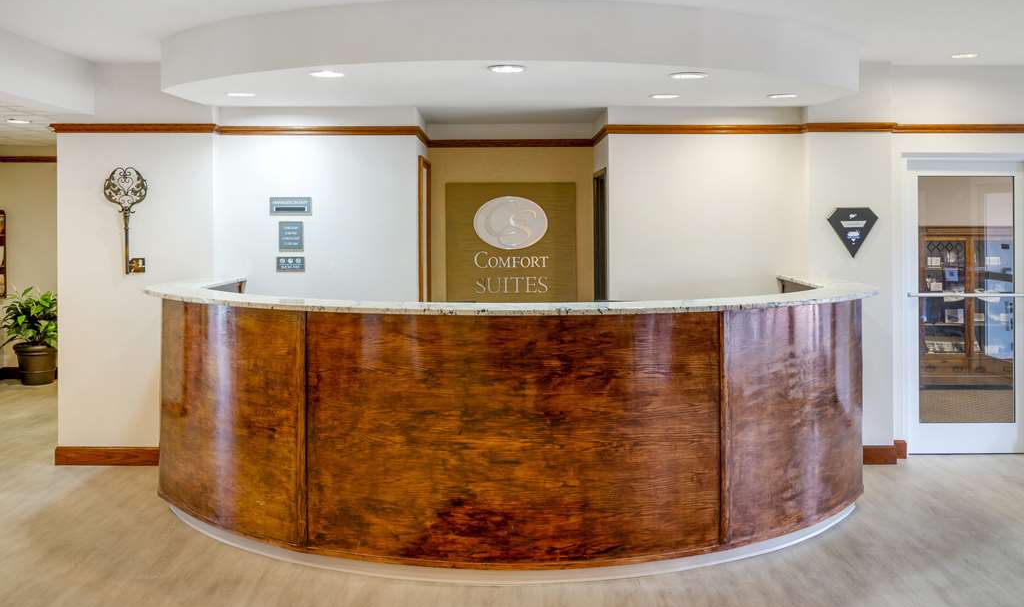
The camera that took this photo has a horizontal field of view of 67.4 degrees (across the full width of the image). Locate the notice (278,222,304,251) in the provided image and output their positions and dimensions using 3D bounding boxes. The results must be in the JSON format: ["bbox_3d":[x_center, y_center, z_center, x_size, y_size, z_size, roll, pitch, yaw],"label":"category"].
[{"bbox_3d":[-1.432,-0.432,4.985,0.164,0.197,0.015,0,3,0],"label":"notice"}]

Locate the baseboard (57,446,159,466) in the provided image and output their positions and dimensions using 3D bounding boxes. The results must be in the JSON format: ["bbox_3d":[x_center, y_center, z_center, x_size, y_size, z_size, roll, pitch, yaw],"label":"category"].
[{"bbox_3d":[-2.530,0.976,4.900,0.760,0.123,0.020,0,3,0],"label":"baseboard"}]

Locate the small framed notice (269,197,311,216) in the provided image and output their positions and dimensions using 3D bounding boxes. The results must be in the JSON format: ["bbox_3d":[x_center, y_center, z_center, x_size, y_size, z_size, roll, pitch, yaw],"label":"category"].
[{"bbox_3d":[-1.432,-0.628,4.985,0.275,0.120,0.017,0,3,0],"label":"small framed notice"}]

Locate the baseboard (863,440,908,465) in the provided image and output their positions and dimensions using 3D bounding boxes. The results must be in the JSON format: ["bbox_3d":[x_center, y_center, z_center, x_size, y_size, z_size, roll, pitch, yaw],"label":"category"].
[{"bbox_3d":[2.419,0.968,4.970,0.350,0.130,0.130,0,3,0],"label":"baseboard"}]

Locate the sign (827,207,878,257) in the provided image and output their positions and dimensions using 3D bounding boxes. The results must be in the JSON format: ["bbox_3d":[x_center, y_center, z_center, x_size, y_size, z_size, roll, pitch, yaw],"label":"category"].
[{"bbox_3d":[2.176,-0.449,4.890,0.325,0.322,0.020,0,3,0],"label":"sign"}]

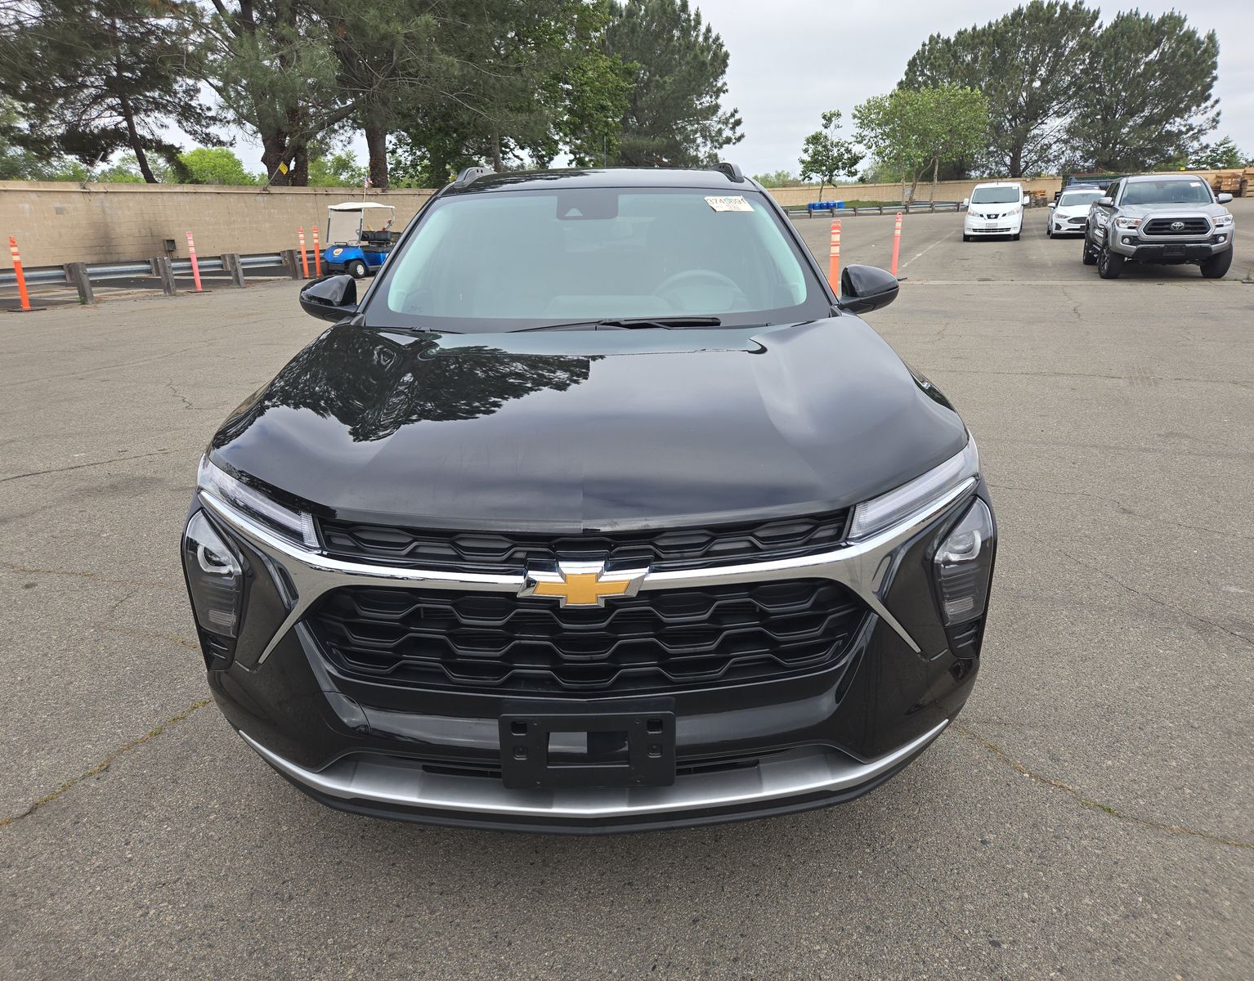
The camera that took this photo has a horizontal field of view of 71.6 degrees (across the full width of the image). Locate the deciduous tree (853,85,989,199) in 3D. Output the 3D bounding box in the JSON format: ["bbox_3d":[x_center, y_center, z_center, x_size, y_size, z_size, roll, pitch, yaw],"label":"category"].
[{"bbox_3d":[23.014,-27.004,68.083,10.400,8.660,8.000,5,19,17],"label":"deciduous tree"}]

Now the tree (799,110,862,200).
[{"bbox_3d":[16.598,-27.283,71.115,5.000,7.120,4.700,3,19,12],"label":"tree"}]

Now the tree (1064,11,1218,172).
[{"bbox_3d":[40.197,-30.100,67.900,12.000,13.200,11.000,9,21,27],"label":"tree"}]

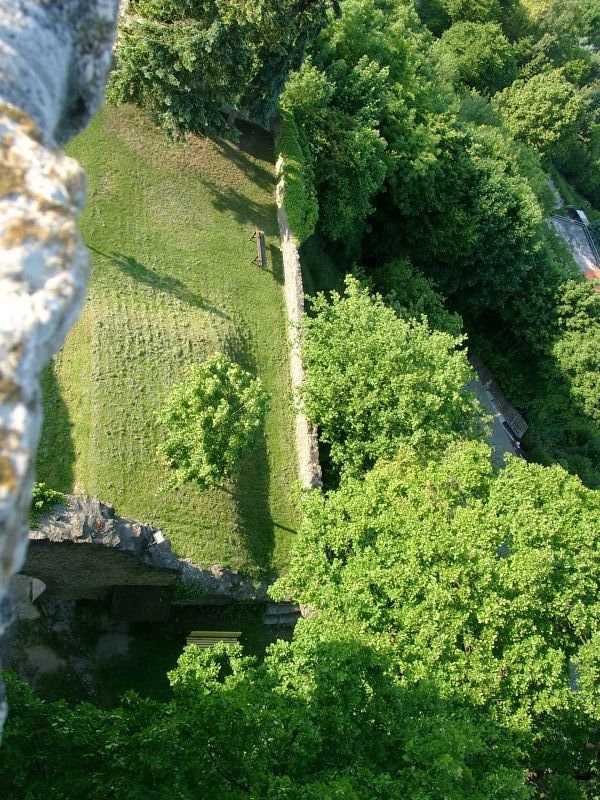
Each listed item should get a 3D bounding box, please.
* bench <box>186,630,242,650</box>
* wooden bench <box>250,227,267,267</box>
[{"bbox_3d":[-2.837,7.919,25.604,1.760,0.840,0.580,10,61,-28],"label":"bench"},{"bbox_3d":[-1.668,-6.402,33.038,0.540,0.800,1.620,4,64,-30],"label":"wooden bench"}]

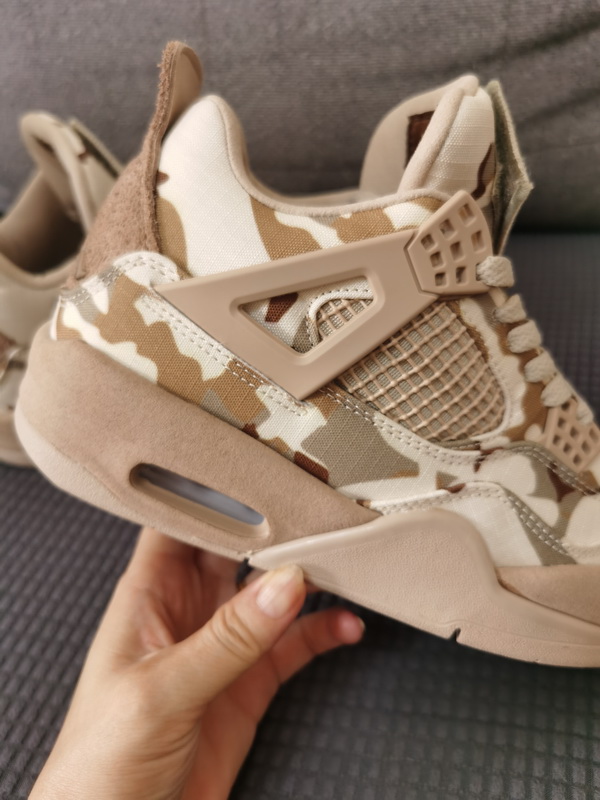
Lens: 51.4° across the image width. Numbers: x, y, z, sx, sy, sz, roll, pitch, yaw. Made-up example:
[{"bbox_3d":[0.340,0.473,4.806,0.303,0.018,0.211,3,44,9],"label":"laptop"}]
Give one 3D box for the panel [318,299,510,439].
[{"bbox_3d":[0.039,-0.015,0.204,0.070,0.013,0.047,30,68,-7],"label":"panel"}]

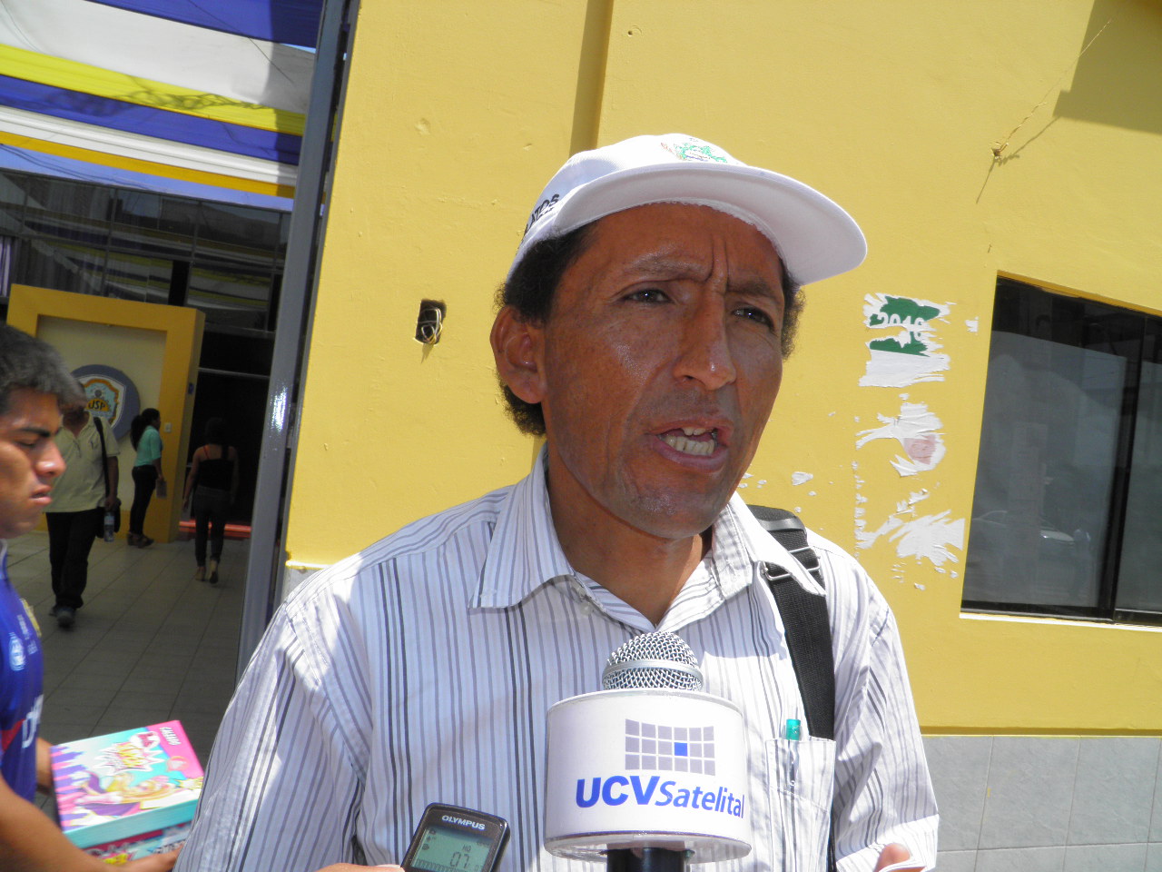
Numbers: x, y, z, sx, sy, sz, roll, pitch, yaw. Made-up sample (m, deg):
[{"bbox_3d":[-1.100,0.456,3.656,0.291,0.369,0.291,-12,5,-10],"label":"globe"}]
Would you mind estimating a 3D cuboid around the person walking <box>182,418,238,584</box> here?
[{"bbox_3d":[-3.518,0.593,8.977,0.500,1.550,0.420,7,-2,-16],"label":"person walking"}]

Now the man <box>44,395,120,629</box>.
[{"bbox_3d":[-3.561,0.448,6.646,0.560,1.680,0.500,8,-2,-23],"label":"man"}]

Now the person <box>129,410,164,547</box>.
[{"bbox_3d":[-5.016,0.463,10.877,0.420,1.570,0.420,8,-2,-32],"label":"person"}]

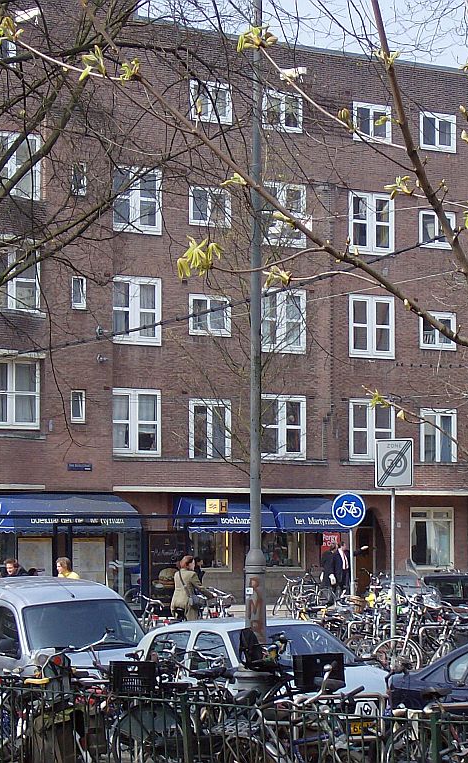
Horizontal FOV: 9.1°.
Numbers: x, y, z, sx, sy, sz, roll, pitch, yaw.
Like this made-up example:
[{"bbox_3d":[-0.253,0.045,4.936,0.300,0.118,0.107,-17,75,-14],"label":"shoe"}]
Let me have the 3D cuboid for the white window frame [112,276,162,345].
[{"bbox_3d":[-2.834,-2.010,84.250,2.059,1.946,0.150,3,-4,-42],"label":"white window frame"}]

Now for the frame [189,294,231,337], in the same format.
[{"bbox_3d":[-0.688,-1.914,86.199,1.632,1.168,0.150,3,-4,-42],"label":"frame"}]

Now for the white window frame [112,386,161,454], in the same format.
[{"bbox_3d":[-2.839,1.193,84.087,2.027,1.910,0.150,3,-4,-42],"label":"white window frame"}]

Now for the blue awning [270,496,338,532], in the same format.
[{"bbox_3d":[2.095,3.977,87.832,2.875,1.031,0.900,3,-4,-42],"label":"blue awning"}]

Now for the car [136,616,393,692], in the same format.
[{"bbox_3d":[0.378,3.038,29.022,1.630,1.400,3.710,2,-3,-28],"label":"car"}]

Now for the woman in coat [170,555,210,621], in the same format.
[{"bbox_3d":[-0.880,4.234,56.957,0.500,1.730,0.500,2,-4,-38],"label":"woman in coat"}]

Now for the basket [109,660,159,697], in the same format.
[{"bbox_3d":[-0.851,2.516,25.000,0.410,0.290,0.310,0,-3,-7],"label":"basket"}]

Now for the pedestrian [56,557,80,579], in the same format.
[{"bbox_3d":[-2.681,3.708,47.456,0.320,1.760,0.500,1,-3,-26],"label":"pedestrian"}]

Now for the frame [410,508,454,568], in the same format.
[{"bbox_3d":[5.952,4.700,88.581,1.860,1.790,0.150,3,-4,-42],"label":"frame"}]

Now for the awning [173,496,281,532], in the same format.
[{"bbox_3d":[-0.198,3.727,82.232,3.349,0.957,0.650,3,-4,-43],"label":"awning"}]

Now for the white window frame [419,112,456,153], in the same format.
[{"bbox_3d":[6.438,-7.832,92.976,1.658,1.165,0.150,3,-4,-42],"label":"white window frame"}]

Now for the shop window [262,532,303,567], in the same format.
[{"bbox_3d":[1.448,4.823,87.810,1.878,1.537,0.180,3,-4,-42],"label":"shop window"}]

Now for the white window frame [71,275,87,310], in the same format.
[{"bbox_3d":[-4.138,-2.350,79.083,0.476,0.849,0.120,3,-4,-43],"label":"white window frame"}]

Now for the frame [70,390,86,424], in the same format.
[{"bbox_3d":[-4.151,0.691,78.925,0.489,0.860,0.120,3,-4,-43],"label":"frame"}]

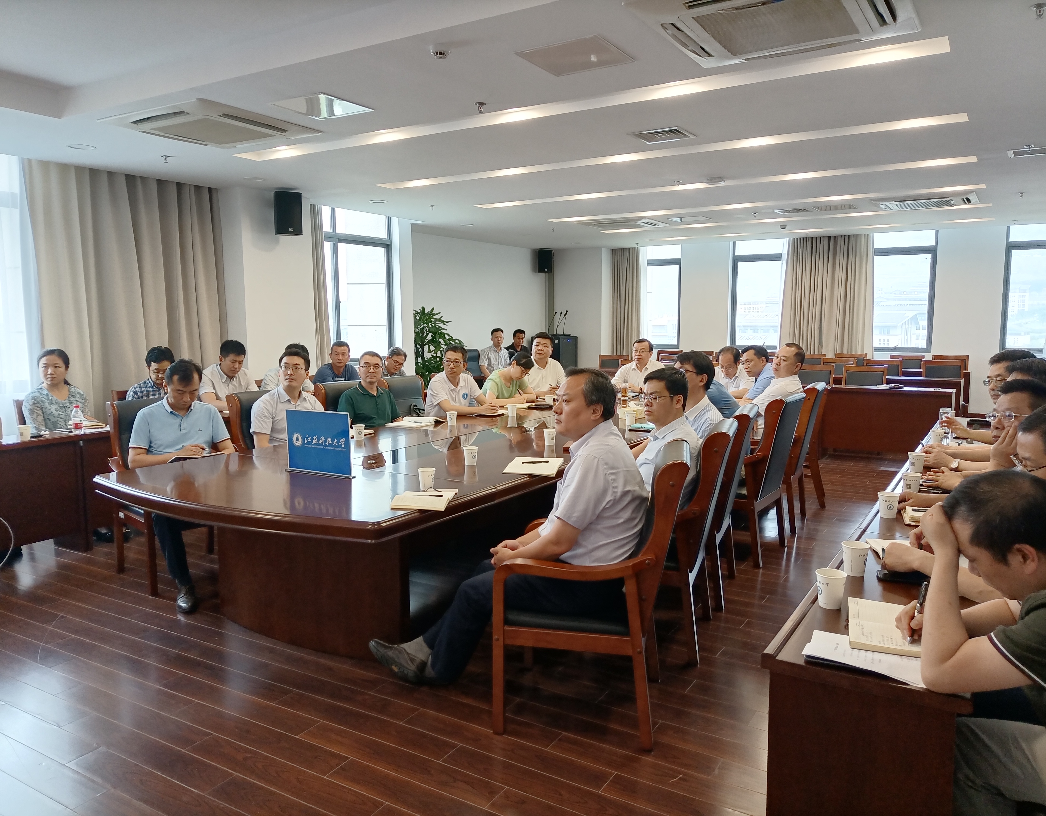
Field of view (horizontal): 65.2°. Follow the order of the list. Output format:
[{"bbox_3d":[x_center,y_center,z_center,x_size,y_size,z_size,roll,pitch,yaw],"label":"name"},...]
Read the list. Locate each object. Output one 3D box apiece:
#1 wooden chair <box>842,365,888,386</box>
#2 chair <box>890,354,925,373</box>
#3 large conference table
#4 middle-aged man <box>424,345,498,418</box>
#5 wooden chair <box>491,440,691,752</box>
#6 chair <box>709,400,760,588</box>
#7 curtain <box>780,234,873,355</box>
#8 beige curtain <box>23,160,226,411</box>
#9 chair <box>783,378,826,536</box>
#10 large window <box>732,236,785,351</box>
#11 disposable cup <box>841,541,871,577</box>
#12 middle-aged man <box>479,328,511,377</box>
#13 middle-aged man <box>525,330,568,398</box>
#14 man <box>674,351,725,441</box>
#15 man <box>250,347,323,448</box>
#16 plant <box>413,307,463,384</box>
[{"bbox_3d":[3.642,0.013,8.829,0.450,0.900,0.530,4,8,31],"label":"wooden chair"},{"bbox_3d":[5.417,-0.259,11.631,0.460,0.920,0.520,3,7,31],"label":"chair"},{"bbox_3d":[0.094,0.495,5.448,1.760,0.750,5.366,4,8,31],"label":"large conference table"},{"bbox_3d":[-0.440,0.144,6.388,0.540,1.240,0.820,-5,8,-38],"label":"middle-aged man"},{"bbox_3d":[0.283,0.632,3.034,0.680,1.000,0.590,1,6,15],"label":"wooden chair"},{"bbox_3d":[0.884,0.491,4.385,0.660,0.990,0.580,2,7,20],"label":"chair"},{"bbox_3d":[4.689,-1.291,12.670,1.319,2.686,0.200,4,7,32],"label":"curtain"},{"bbox_3d":[-3.401,-0.670,7.215,0.200,2.700,1.750,4,7,32],"label":"beige curtain"},{"bbox_3d":[1.739,0.326,5.786,0.660,0.990,0.580,3,7,26],"label":"chair"},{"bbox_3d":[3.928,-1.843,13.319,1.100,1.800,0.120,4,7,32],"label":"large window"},{"bbox_3d":[0.926,0.422,2.279,0.073,0.083,0.073,3,7,31],"label":"disposable cup"},{"bbox_3d":[-0.322,-0.425,11.096,0.520,1.300,0.780,-4,7,-26],"label":"middle-aged man"},{"bbox_3d":[0.260,-0.002,7.282,0.570,1.340,0.800,-2,6,-19],"label":"middle-aged man"},{"bbox_3d":[0.791,0.332,4.390,0.800,1.285,0.530,3,7,25],"label":"man"},{"bbox_3d":[-1.327,0.271,5.096,0.520,1.290,0.800,-5,8,-36],"label":"man"},{"bbox_3d":[-1.409,-0.589,11.441,1.000,1.670,1.000,3,7,31],"label":"plant"}]

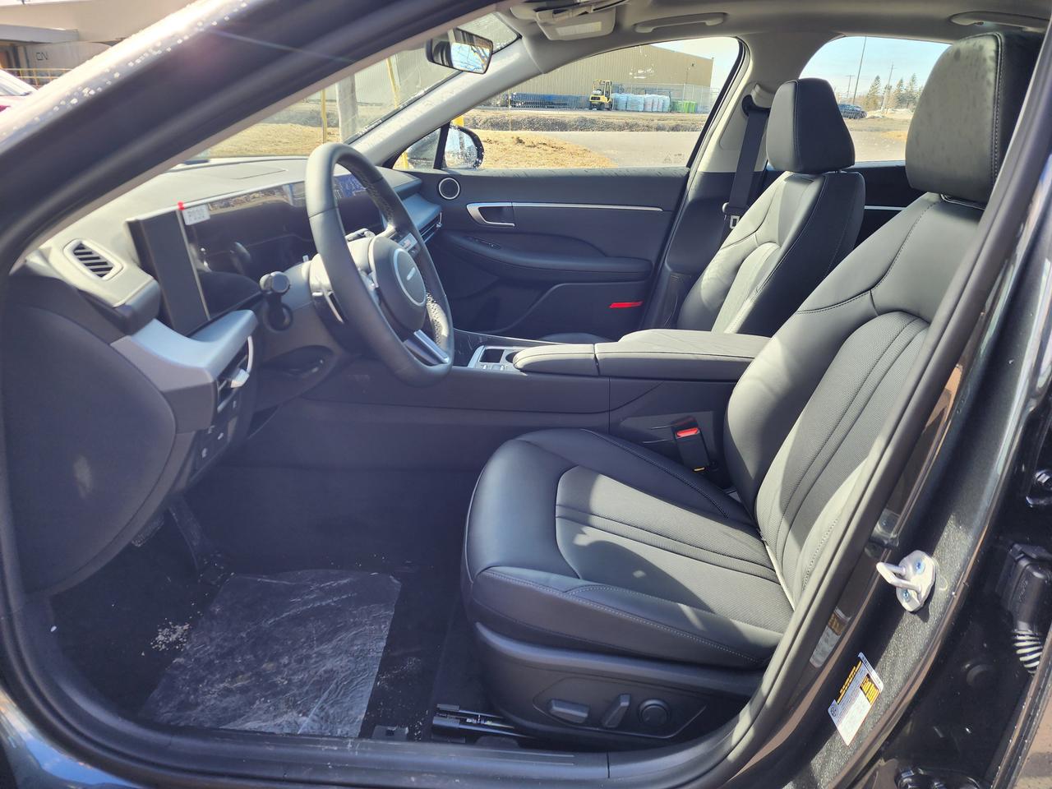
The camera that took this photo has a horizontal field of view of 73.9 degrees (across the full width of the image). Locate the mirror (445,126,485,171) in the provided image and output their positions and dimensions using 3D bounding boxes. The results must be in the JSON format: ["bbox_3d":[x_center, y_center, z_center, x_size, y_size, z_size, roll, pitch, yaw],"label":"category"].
[{"bbox_3d":[-0.236,-0.778,2.204,0.120,0.155,0.210,9,25,21],"label":"mirror"}]

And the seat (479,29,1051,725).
[{"bbox_3d":[0.284,-0.013,1.046,0.770,0.925,0.540,2,23,4],"label":"seat"}]

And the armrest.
[{"bbox_3d":[0.257,-0.088,1.415,0.540,0.070,0.185,2,23,4],"label":"armrest"}]

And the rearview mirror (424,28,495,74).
[{"bbox_3d":[-0.117,-0.601,1.232,0.045,0.066,0.235,15,27,23],"label":"rearview mirror"}]

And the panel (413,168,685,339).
[{"bbox_3d":[0.030,-0.386,2.115,0.880,0.570,0.130,2,23,4],"label":"panel"}]

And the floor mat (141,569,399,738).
[{"bbox_3d":[-0.436,0.454,1.268,0.360,0.015,0.410,0,23,1],"label":"floor mat"}]

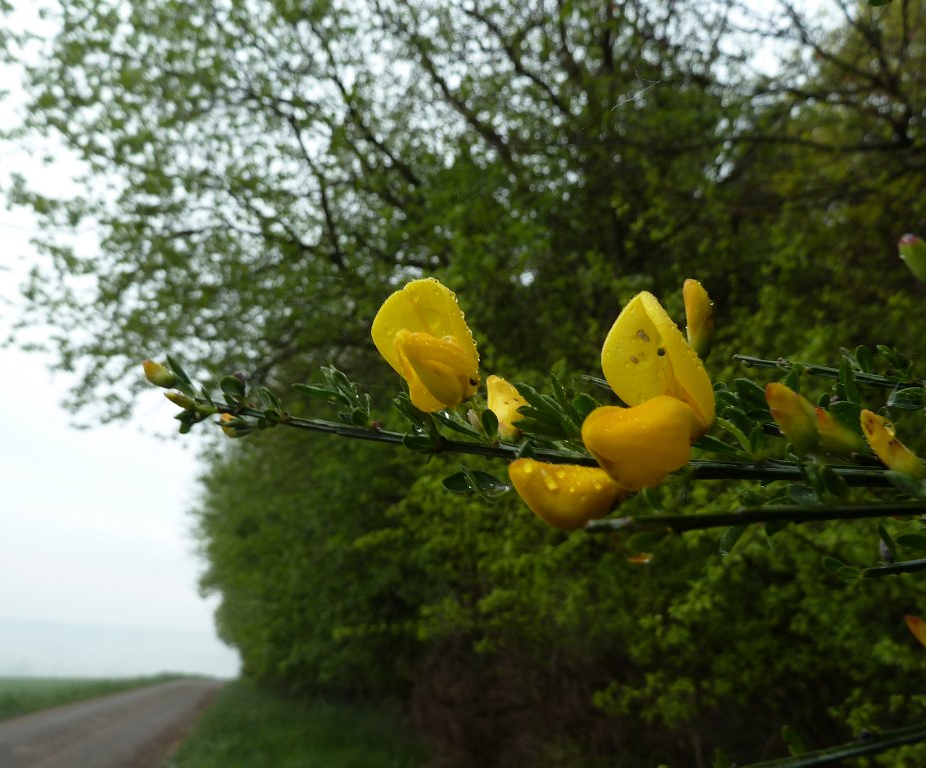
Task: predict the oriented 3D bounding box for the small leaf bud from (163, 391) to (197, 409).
[{"bbox_3d":[-0.061,0.003,0.159,0.008,0.002,0.003,21,-9,6],"label":"small leaf bud"}]

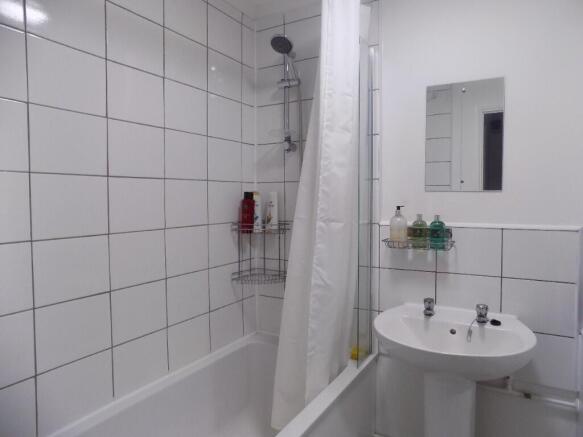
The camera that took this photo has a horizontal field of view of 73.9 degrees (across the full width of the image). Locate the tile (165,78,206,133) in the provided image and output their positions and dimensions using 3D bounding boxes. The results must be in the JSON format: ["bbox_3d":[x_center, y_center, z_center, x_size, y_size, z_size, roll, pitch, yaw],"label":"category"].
[{"bbox_3d":[-0.448,-0.465,1.647,0.010,0.198,0.248,2,3,30],"label":"tile"}]

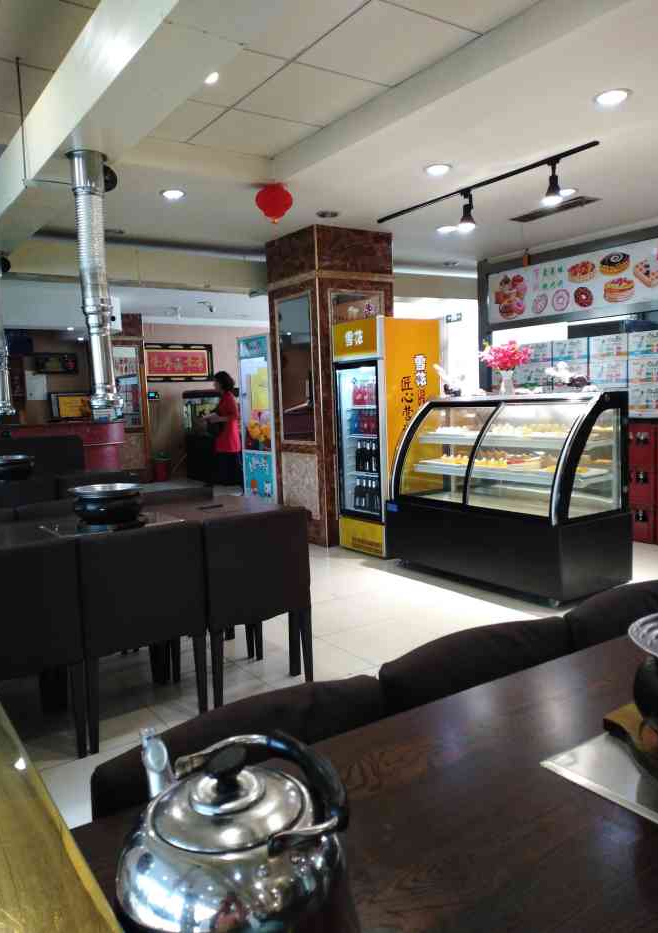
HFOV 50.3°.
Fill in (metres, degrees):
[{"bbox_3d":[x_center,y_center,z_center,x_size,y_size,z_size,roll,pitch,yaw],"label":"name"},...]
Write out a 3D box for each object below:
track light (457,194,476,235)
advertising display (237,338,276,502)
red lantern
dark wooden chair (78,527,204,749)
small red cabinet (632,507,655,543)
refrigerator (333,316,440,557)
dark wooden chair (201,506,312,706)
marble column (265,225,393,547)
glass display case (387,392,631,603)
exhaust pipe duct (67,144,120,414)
[{"bbox_3d":[0.956,-1.759,4.871,0.120,0.285,0.120,-7,8,-34],"label":"track light"},{"bbox_3d":[-0.458,-0.357,7.127,0.600,1.900,0.650,-7,8,-34],"label":"advertising display"},{"bbox_3d":[-0.346,-1.668,4.444,0.236,0.260,0.236,-2,7,0],"label":"red lantern"},{"bbox_3d":[-0.864,0.657,3.029,0.520,0.850,0.530,-7,8,-34],"label":"dark wooden chair"},{"bbox_3d":[2.664,0.454,5.879,0.330,0.310,0.350,-7,8,-34],"label":"small red cabinet"},{"bbox_3d":[0.507,-0.253,5.902,0.680,1.890,0.590,-7,8,-34],"label":"refrigerator"},{"bbox_3d":[-0.435,0.605,3.323,0.515,0.850,0.530,-7,8,-34],"label":"dark wooden chair"},{"bbox_3d":[0.048,-0.703,6.433,0.835,2.700,0.795,-7,8,-34],"label":"marble column"},{"bbox_3d":[1.201,0.126,5.036,0.785,1.275,1.630,-7,8,-34],"label":"glass display case"},{"bbox_3d":[-0.976,-0.757,2.965,0.184,1.100,0.184,-7,8,-34],"label":"exhaust pipe duct"}]

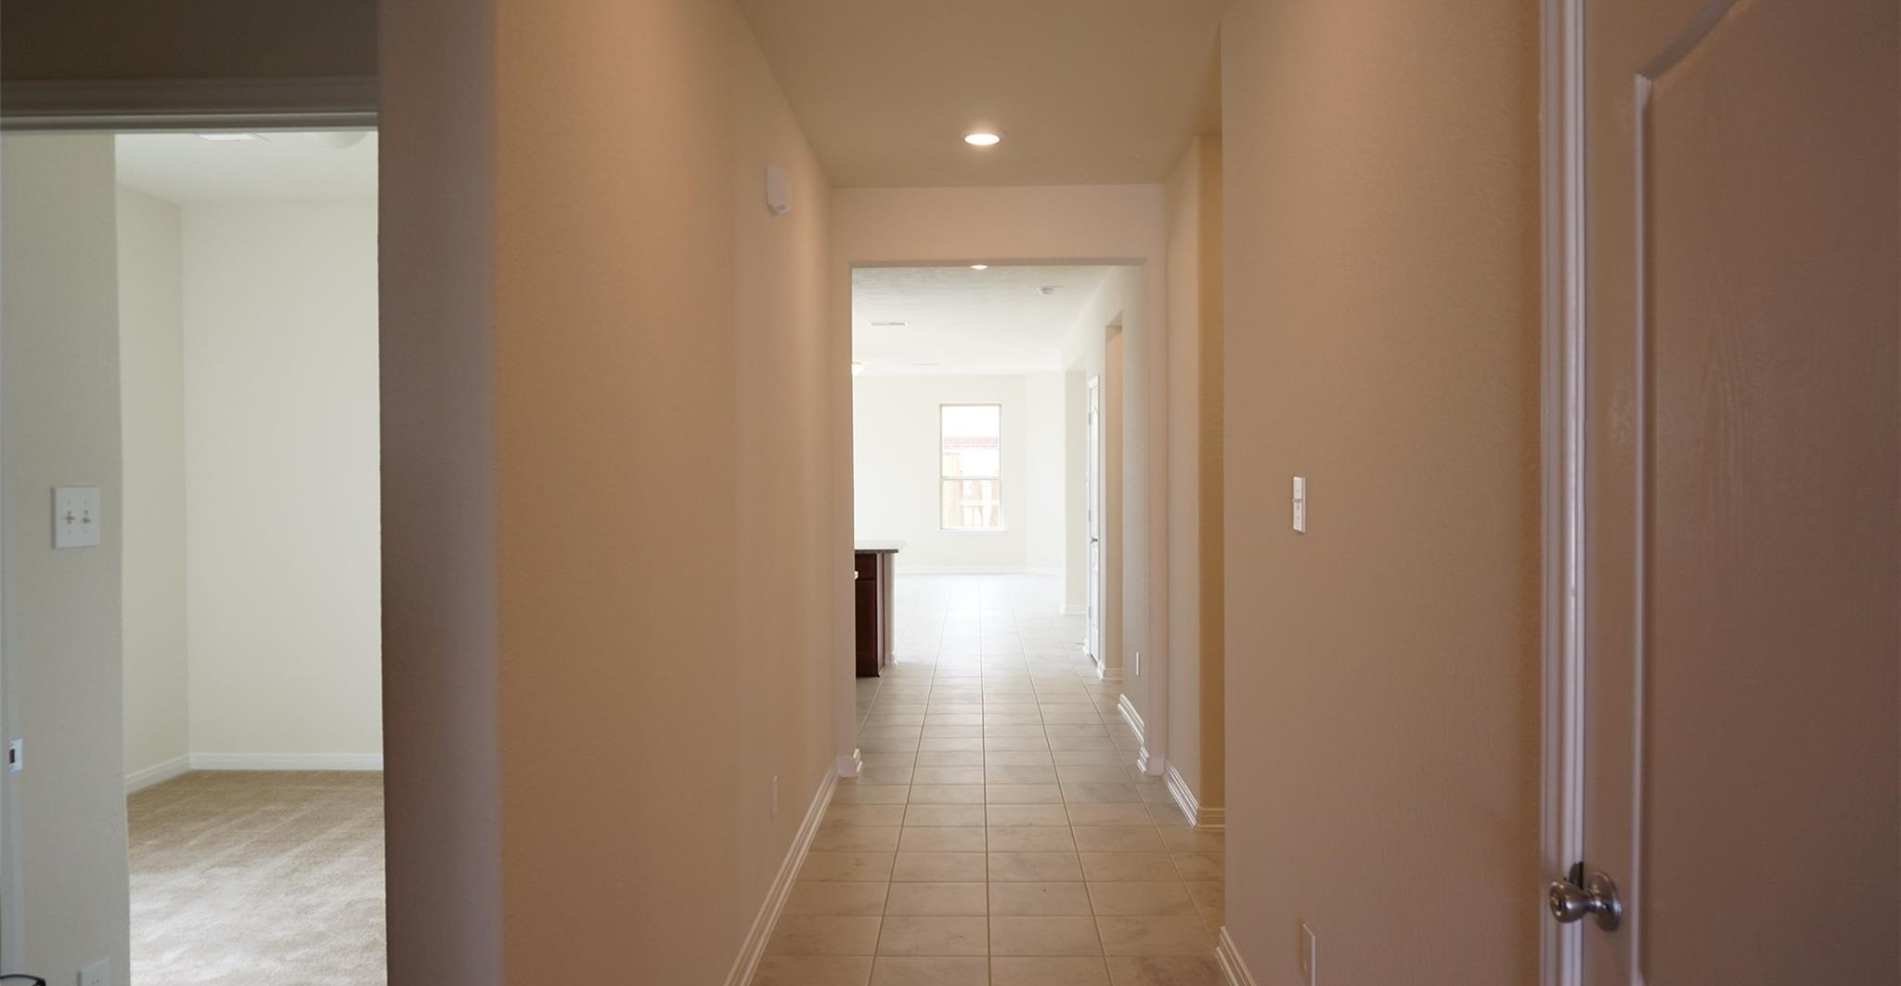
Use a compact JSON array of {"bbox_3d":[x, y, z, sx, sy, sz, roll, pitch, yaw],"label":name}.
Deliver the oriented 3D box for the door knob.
[{"bbox_3d":[0.708,0.460,1.420,0.062,0.066,0.066,0,1,1],"label":"door knob"}]

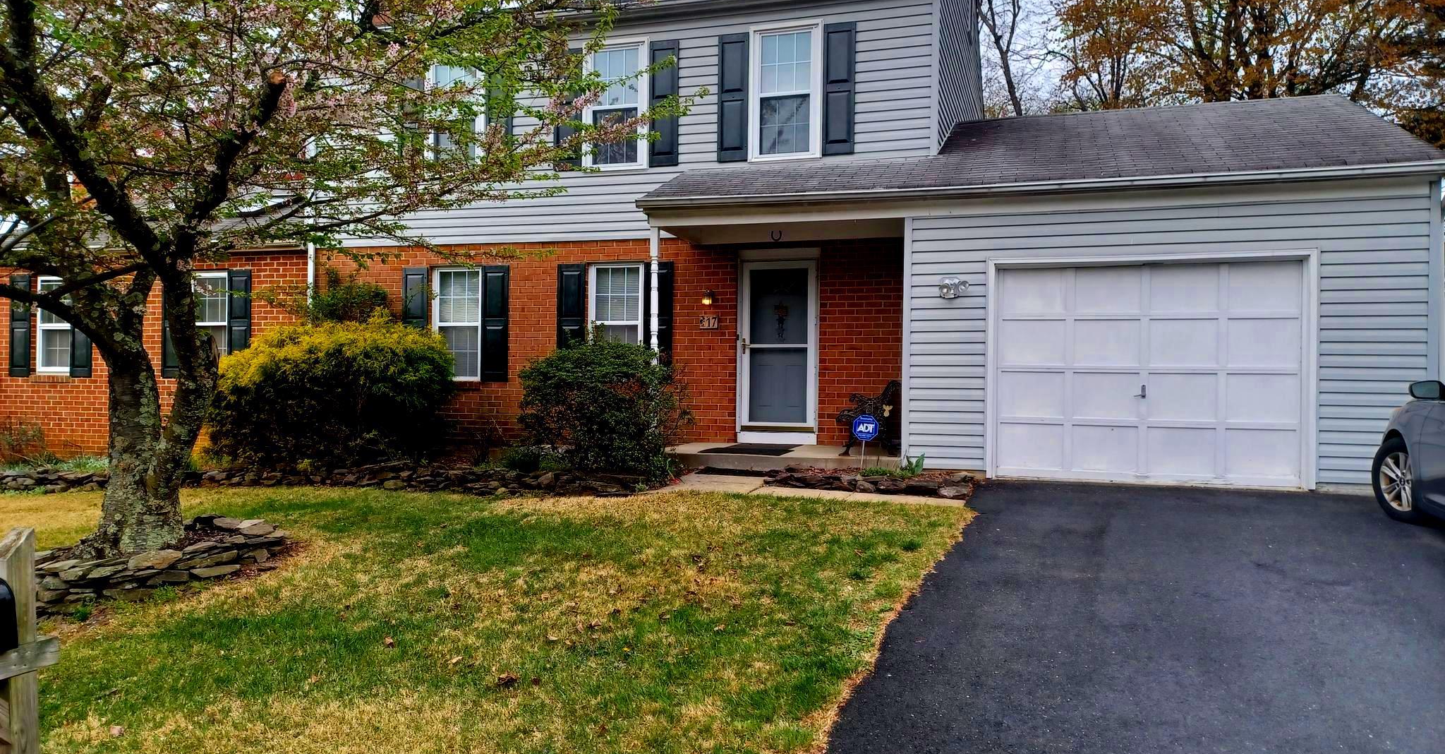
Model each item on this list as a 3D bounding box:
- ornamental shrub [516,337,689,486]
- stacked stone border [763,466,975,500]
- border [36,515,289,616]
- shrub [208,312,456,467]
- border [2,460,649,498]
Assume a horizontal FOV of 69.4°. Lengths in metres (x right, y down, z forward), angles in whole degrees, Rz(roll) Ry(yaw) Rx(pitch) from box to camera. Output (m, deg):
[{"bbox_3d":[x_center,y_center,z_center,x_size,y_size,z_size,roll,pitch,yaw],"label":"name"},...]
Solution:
[{"bbox_3d":[-1.244,0.368,10.800,1.650,1.420,1.500,1,-1,0],"label":"ornamental shrub"},{"bbox_3d":[1.383,1.006,9.950,2.050,0.190,0.600,0,-1,19],"label":"stacked stone border"},{"bbox_3d":[-3.832,1.247,7.050,1.700,0.320,1.800,0,-1,18],"label":"border"},{"bbox_3d":[-4.685,0.183,12.500,2.750,1.800,2.100,0,-1,18],"label":"shrub"},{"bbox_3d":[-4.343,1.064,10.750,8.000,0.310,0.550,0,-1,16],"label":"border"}]

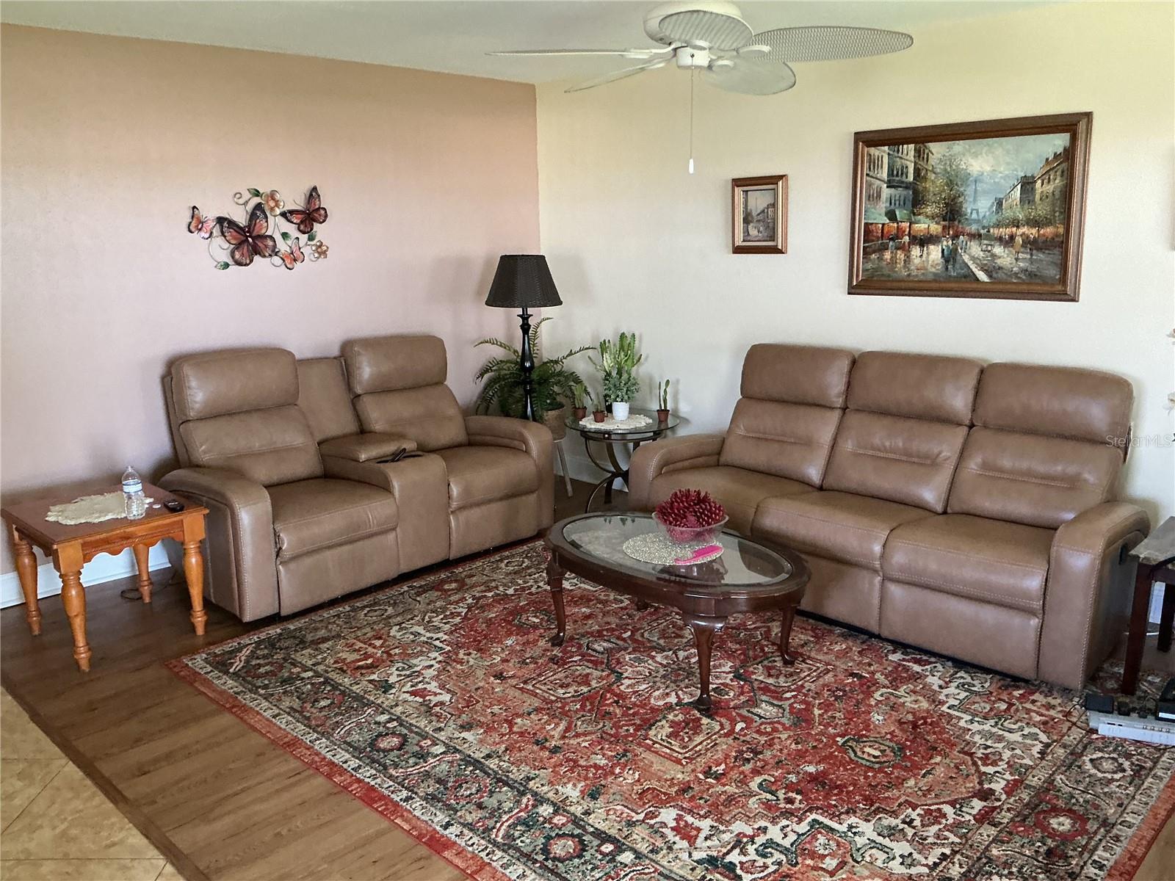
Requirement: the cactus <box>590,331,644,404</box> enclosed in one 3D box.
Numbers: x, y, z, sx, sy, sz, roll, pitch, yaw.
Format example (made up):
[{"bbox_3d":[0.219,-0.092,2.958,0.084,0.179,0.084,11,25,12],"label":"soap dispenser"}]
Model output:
[{"bbox_3d":[0.175,-0.404,5.509,0.270,0.409,0.250,11,17,44],"label":"cactus"}]

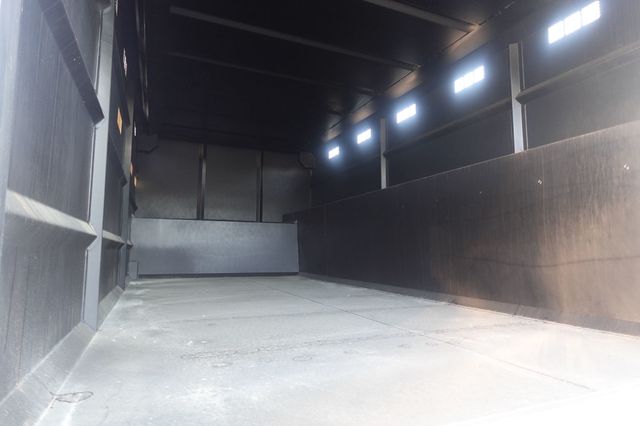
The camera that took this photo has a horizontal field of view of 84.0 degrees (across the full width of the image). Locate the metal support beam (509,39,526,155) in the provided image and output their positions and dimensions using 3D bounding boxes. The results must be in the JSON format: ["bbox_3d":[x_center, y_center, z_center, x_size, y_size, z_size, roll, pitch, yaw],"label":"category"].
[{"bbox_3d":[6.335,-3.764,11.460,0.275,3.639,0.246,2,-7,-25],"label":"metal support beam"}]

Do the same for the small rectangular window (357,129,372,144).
[{"bbox_3d":[2.530,-4.309,20.104,0.120,0.508,1.392,2,-7,-25],"label":"small rectangular window"}]

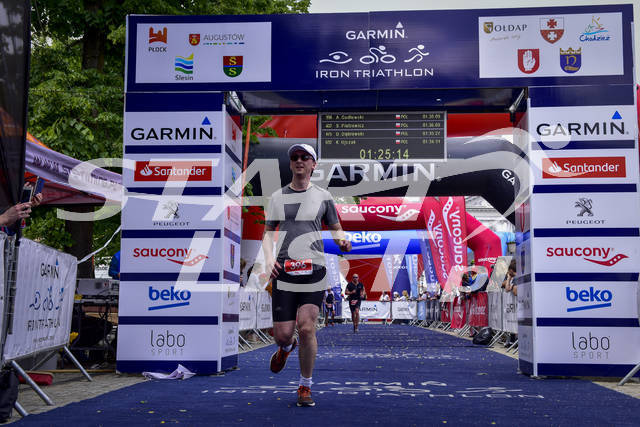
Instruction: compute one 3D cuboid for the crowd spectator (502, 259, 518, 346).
[{"bbox_3d":[3.570,1.572,14.600,0.500,1.620,0.500,1,-7,-3],"label":"crowd spectator"}]

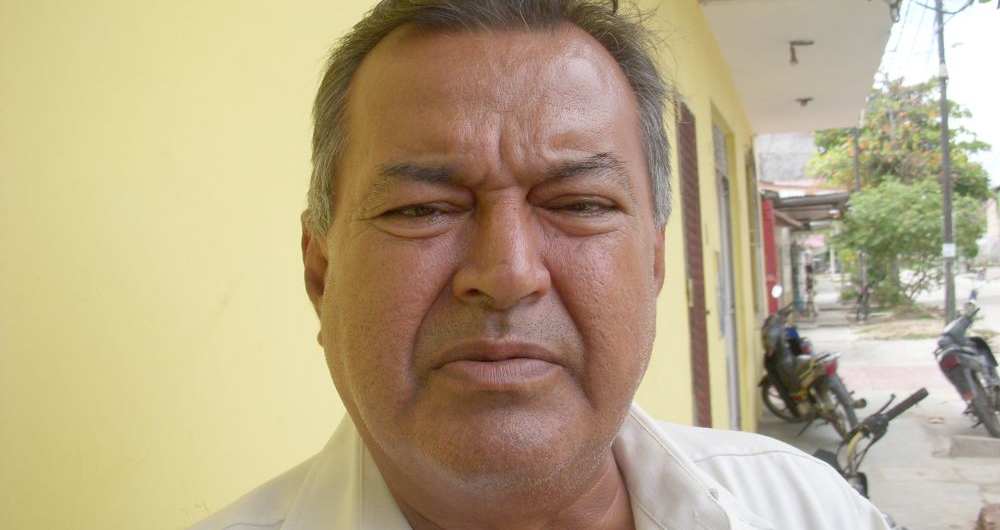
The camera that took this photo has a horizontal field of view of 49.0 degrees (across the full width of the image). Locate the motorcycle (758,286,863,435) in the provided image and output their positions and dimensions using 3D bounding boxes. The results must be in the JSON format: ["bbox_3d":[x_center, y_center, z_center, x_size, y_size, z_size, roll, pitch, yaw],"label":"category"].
[{"bbox_3d":[2.961,0.943,10.400,0.700,1.220,1.850,-2,-1,-10],"label":"motorcycle"}]

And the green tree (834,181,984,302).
[{"bbox_3d":[13.768,-0.792,37.000,5.000,4.300,4.600,-3,-1,16],"label":"green tree"}]

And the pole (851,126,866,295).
[{"bbox_3d":[15.697,-2.558,48.000,0.260,8.000,0.260,-3,-1,16],"label":"pole"}]

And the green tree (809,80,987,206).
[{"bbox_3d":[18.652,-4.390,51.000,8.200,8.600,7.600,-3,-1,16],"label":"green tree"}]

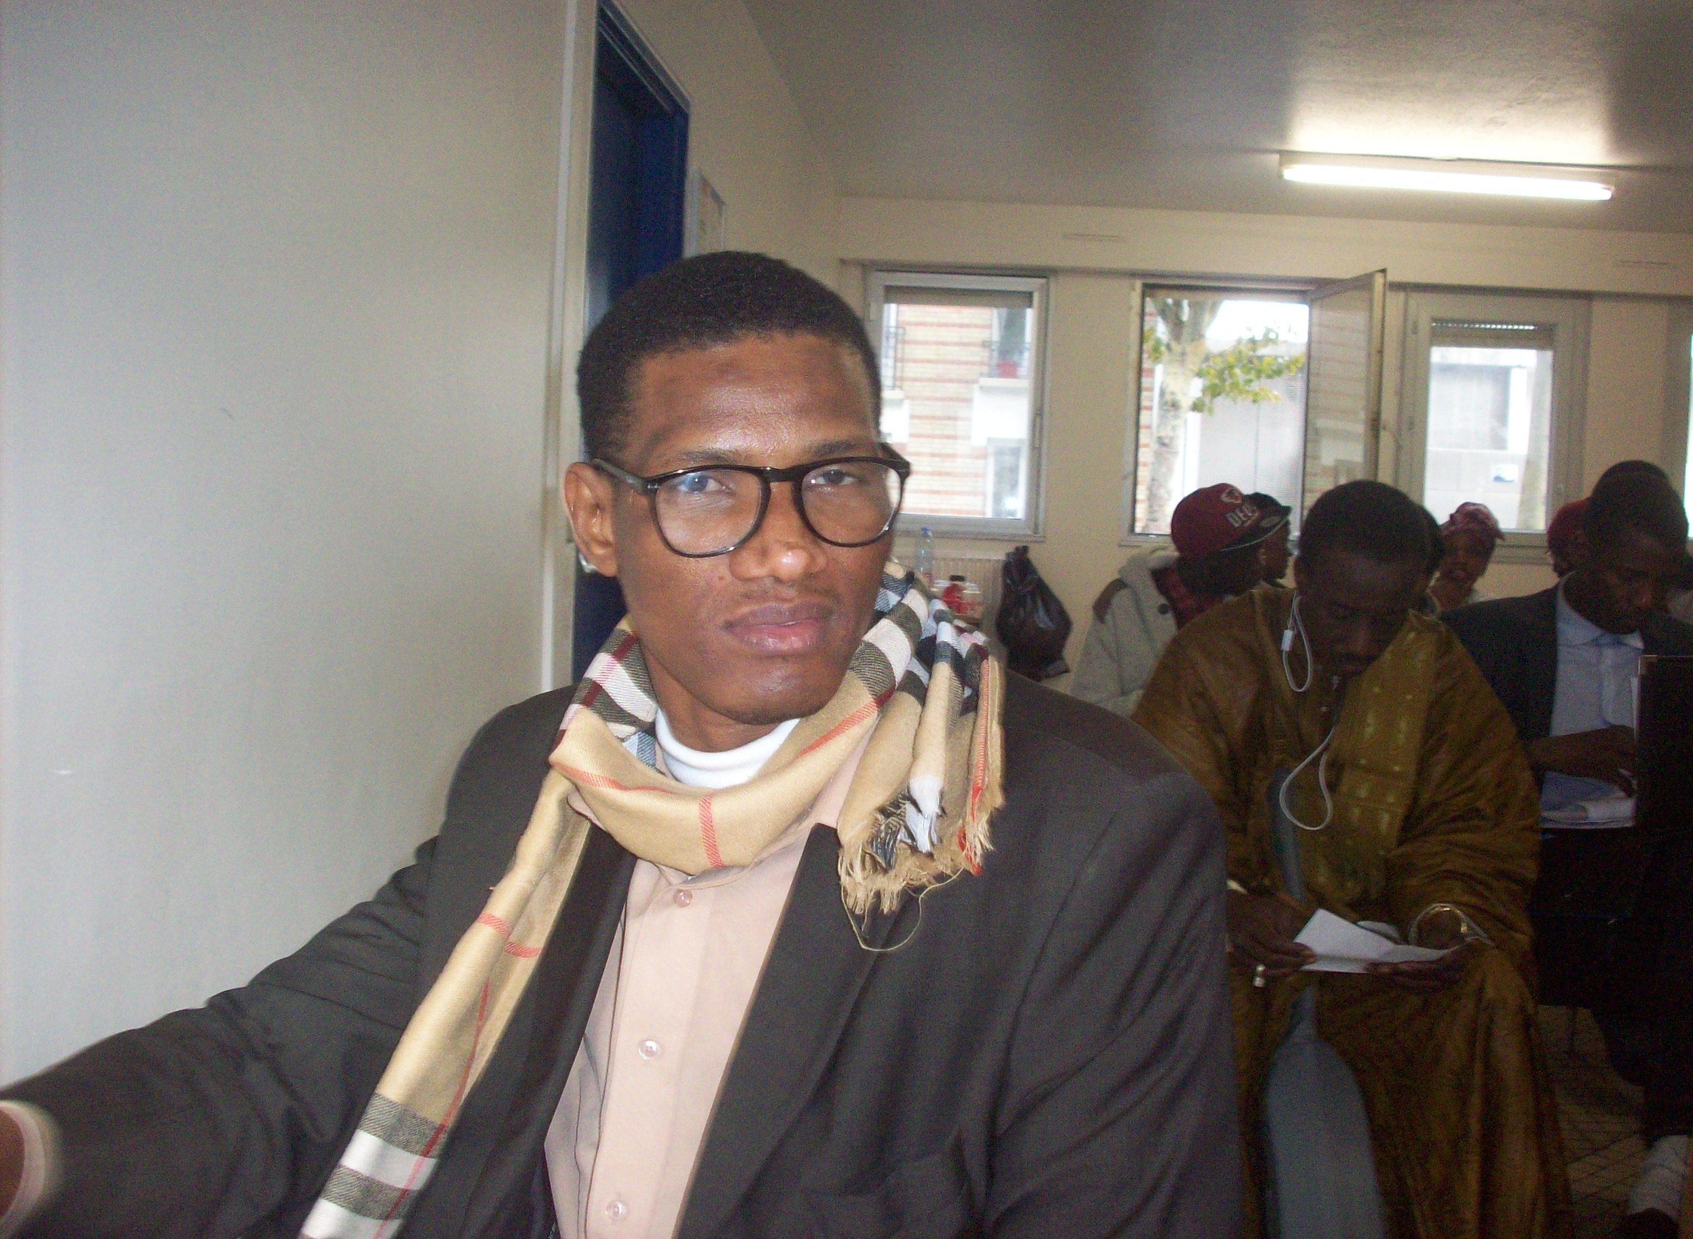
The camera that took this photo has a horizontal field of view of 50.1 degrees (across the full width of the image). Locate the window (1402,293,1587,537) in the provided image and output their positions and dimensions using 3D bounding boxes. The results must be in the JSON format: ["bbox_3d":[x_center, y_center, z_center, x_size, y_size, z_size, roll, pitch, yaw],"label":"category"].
[{"bbox_3d":[2.811,-0.869,7.850,0.785,1.070,0.090,2,3,2],"label":"window"}]

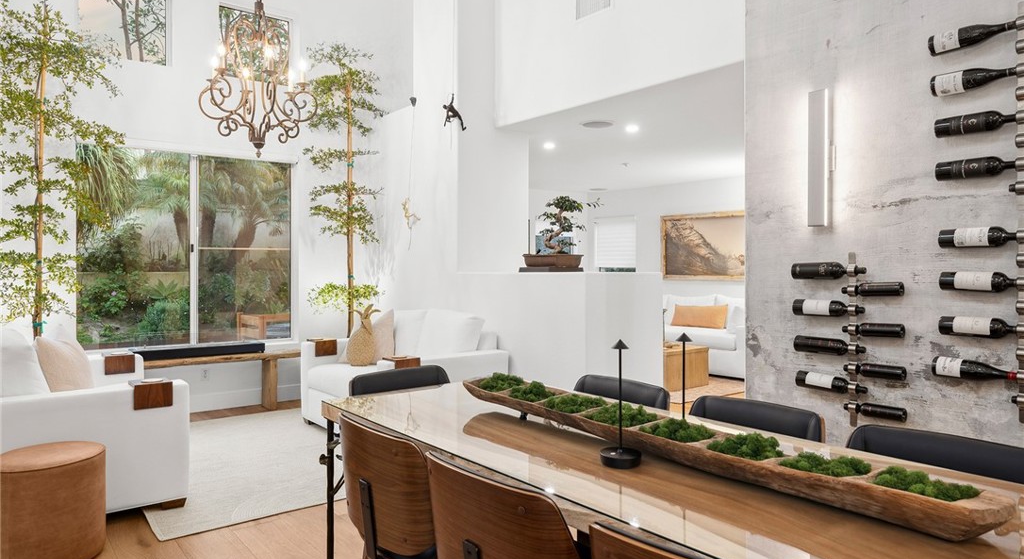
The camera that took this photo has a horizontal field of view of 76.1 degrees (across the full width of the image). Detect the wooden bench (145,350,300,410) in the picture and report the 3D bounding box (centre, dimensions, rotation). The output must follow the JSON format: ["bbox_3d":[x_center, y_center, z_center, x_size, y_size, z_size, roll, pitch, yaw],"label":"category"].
[{"bbox_3d":[-2.530,0.934,5.552,1.900,0.480,0.360,-1,1,-39],"label":"wooden bench"}]

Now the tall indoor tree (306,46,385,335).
[{"bbox_3d":[-1.572,-0.546,6.172,0.740,3.420,0.740,-1,1,-39],"label":"tall indoor tree"}]

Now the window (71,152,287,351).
[{"bbox_3d":[-2.805,-0.250,5.826,1.790,1.690,0.100,-1,1,-39],"label":"window"}]

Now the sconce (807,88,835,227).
[{"bbox_3d":[1.468,-0.574,3.111,0.100,0.650,0.080,-1,1,-39],"label":"sconce"}]

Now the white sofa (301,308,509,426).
[{"bbox_3d":[-0.889,0.731,5.073,0.980,0.900,1.600,-1,1,-39],"label":"white sofa"}]

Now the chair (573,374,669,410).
[{"bbox_3d":[0.235,0.815,2.580,0.550,0.810,0.510,-1,1,-39],"label":"chair"}]

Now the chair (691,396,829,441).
[{"bbox_3d":[0.633,0.822,2.143,0.550,0.810,0.510,-1,1,-39],"label":"chair"}]

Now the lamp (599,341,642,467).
[{"bbox_3d":[0.285,0.317,1.701,0.107,0.320,0.107,0,1,0],"label":"lamp"}]

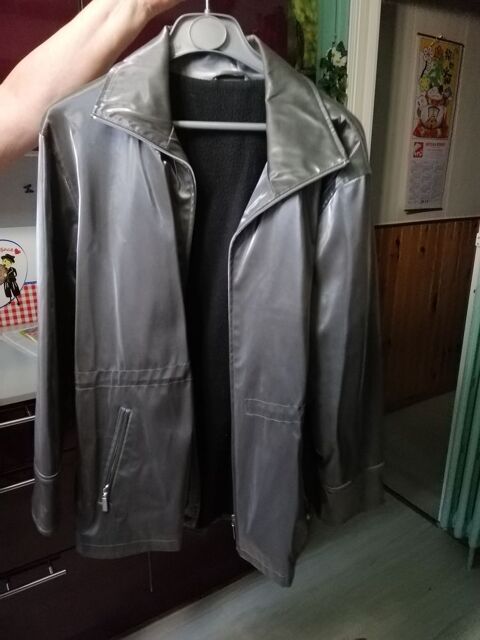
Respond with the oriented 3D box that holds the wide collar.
[{"bbox_3d":[-0.023,-0.262,0.625,0.320,0.205,0.140,0,17,3],"label":"wide collar"}]

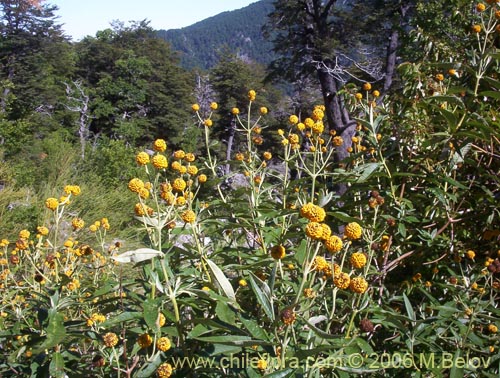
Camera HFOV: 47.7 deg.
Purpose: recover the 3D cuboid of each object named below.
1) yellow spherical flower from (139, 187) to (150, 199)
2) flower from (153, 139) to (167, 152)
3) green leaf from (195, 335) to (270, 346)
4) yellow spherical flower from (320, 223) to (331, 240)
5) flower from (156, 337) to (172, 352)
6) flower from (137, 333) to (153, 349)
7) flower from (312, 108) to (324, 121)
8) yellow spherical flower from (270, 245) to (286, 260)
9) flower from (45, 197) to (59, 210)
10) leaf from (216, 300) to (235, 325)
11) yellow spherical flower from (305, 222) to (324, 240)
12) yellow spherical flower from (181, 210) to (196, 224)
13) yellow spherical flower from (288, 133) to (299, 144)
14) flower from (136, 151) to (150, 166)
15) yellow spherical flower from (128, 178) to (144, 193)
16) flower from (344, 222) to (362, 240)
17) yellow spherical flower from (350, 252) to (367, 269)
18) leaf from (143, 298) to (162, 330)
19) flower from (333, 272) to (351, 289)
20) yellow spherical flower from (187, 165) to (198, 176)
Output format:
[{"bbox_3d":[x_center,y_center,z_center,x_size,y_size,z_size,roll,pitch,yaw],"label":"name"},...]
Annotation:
[{"bbox_3d":[-0.183,0.008,0.980,0.020,0.020,0.020,0,4,0],"label":"yellow spherical flower"},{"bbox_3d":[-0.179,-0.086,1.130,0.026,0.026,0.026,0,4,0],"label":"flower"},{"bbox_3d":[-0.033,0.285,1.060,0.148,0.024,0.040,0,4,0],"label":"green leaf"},{"bbox_3d":[0.127,0.074,0.968,0.027,0.027,0.027,0,4,0],"label":"yellow spherical flower"},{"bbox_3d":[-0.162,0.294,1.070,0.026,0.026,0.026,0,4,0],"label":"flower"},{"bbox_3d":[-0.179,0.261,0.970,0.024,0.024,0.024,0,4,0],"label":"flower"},{"bbox_3d":[0.147,-0.158,1.200,0.024,0.024,0.024,0,4,0],"label":"flower"},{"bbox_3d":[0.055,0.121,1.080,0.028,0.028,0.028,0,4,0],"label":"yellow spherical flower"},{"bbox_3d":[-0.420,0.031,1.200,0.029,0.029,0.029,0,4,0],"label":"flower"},{"bbox_3d":[-0.038,0.201,0.920,0.033,0.040,0.016,0,4,0],"label":"leaf"},{"bbox_3d":[0.108,0.070,0.950,0.027,0.027,0.027,0,4,0],"label":"yellow spherical flower"},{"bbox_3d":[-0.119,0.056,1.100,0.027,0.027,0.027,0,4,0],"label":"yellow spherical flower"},{"bbox_3d":[0.097,-0.109,1.230,0.023,0.023,0.023,0,4,0],"label":"yellow spherical flower"},{"bbox_3d":[-0.185,-0.052,0.980,0.024,0.024,0.024,0,4,0],"label":"flower"},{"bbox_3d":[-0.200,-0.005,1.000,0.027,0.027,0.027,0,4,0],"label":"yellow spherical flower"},{"bbox_3d":[0.152,0.062,0.830,0.025,0.025,0.025,0,4,0],"label":"flower"},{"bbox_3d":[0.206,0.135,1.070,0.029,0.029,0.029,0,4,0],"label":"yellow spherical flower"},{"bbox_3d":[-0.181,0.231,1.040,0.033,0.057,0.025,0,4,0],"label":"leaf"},{"bbox_3d":[0.153,0.153,0.940,0.027,0.027,0.027,0,4,0],"label":"flower"},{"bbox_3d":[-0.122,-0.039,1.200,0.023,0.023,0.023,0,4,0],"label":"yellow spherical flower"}]

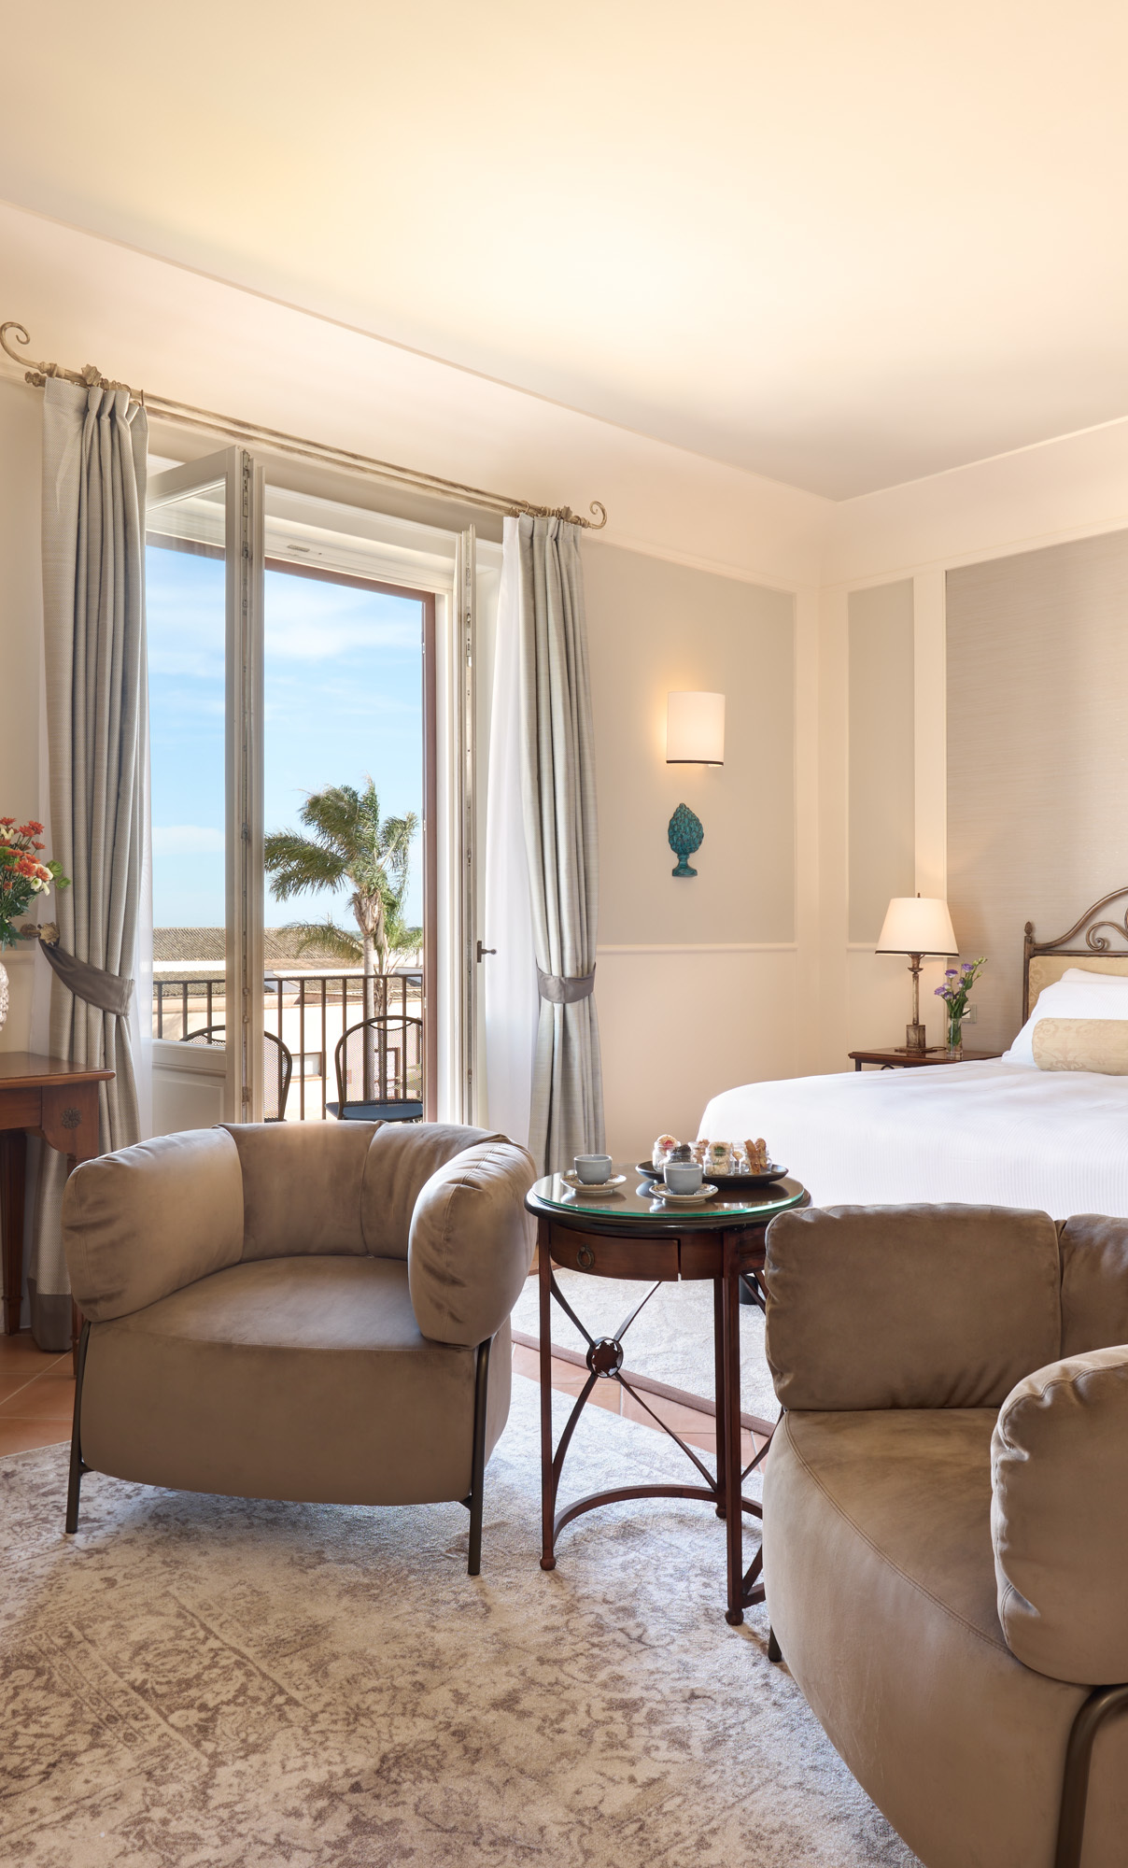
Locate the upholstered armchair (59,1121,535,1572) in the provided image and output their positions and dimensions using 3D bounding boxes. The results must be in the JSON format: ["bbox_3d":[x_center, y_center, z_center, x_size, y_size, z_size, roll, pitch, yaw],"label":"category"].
[{"bbox_3d":[-0.475,0.768,2.567,0.840,0.690,0.790,0,0,11],"label":"upholstered armchair"}]

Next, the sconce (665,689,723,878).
[{"bbox_3d":[0.585,-0.639,5.231,0.280,0.790,0.150,0,0,-41],"label":"sconce"}]

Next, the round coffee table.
[{"bbox_3d":[0.184,0.784,2.202,0.500,0.660,0.500,0,0,0],"label":"round coffee table"}]

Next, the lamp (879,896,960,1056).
[{"bbox_3d":[1.505,0.169,5.300,0.350,0.675,0.350,0,0,-41],"label":"lamp"}]

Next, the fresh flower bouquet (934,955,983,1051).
[{"bbox_3d":[1.608,0.297,5.081,0.190,0.420,0.200,0,0,-41],"label":"fresh flower bouquet"}]

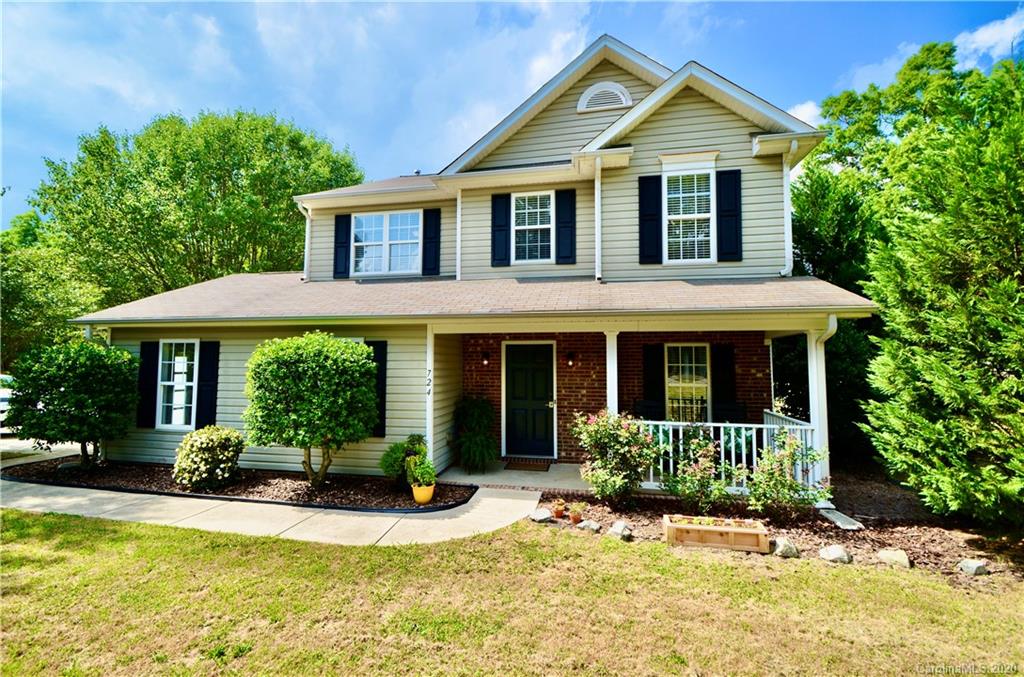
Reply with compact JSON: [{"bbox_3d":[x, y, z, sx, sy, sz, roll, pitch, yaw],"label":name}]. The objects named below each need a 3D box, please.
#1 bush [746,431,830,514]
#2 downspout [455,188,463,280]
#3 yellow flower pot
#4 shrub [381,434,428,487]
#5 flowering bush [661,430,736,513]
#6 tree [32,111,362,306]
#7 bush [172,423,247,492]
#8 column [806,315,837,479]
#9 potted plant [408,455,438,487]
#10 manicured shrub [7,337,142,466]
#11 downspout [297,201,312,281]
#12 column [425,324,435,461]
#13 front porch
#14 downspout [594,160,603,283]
[{"bbox_3d":[3.307,1.675,5.118,0.852,1.067,0.809,-1,-3,11],"label":"bush"},{"bbox_3d":[-1.038,-2.042,8.340,0.117,1.825,0.110,0,-3,11],"label":"downspout"},{"bbox_3d":[-1.177,2.043,5.611,0.290,0.235,0.290,0,-3,0],"label":"yellow flower pot"},{"bbox_3d":[-1.568,1.802,6.189,0.610,0.770,0.570,0,-3,11],"label":"shrub"},{"bbox_3d":[2.313,1.691,5.337,0.851,1.055,0.809,-1,-3,11],"label":"flowering bush"},{"bbox_3d":[-11.582,-2.647,17.119,10.430,10.885,10.430,-1,-3,11],"label":"tree"},{"bbox_3d":[-4.747,1.785,6.665,0.970,0.850,0.920,0,-3,11],"label":"bush"},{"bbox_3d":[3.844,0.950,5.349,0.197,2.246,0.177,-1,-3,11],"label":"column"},{"bbox_3d":[-1.180,1.751,5.629,0.360,0.430,0.350,0,-3,11],"label":"potted plant"},{"bbox_3d":[-7.240,1.100,7.082,1.526,2.136,1.526,-1,-3,11],"label":"manicured shrub"},{"bbox_3d":[-4.588,-2.133,9.340,0.222,1.726,0.250,0,-3,11],"label":"downspout"},{"bbox_3d":[-1.198,0.943,6.299,0.108,2.305,0.079,-1,-3,11],"label":"column"},{"bbox_3d":[1.533,1.003,6.674,5.440,2.430,1.540,0,-3,11],"label":"front porch"},{"bbox_3d":[1.368,-1.902,6.731,0.089,2.002,0.079,-1,-3,11],"label":"downspout"}]

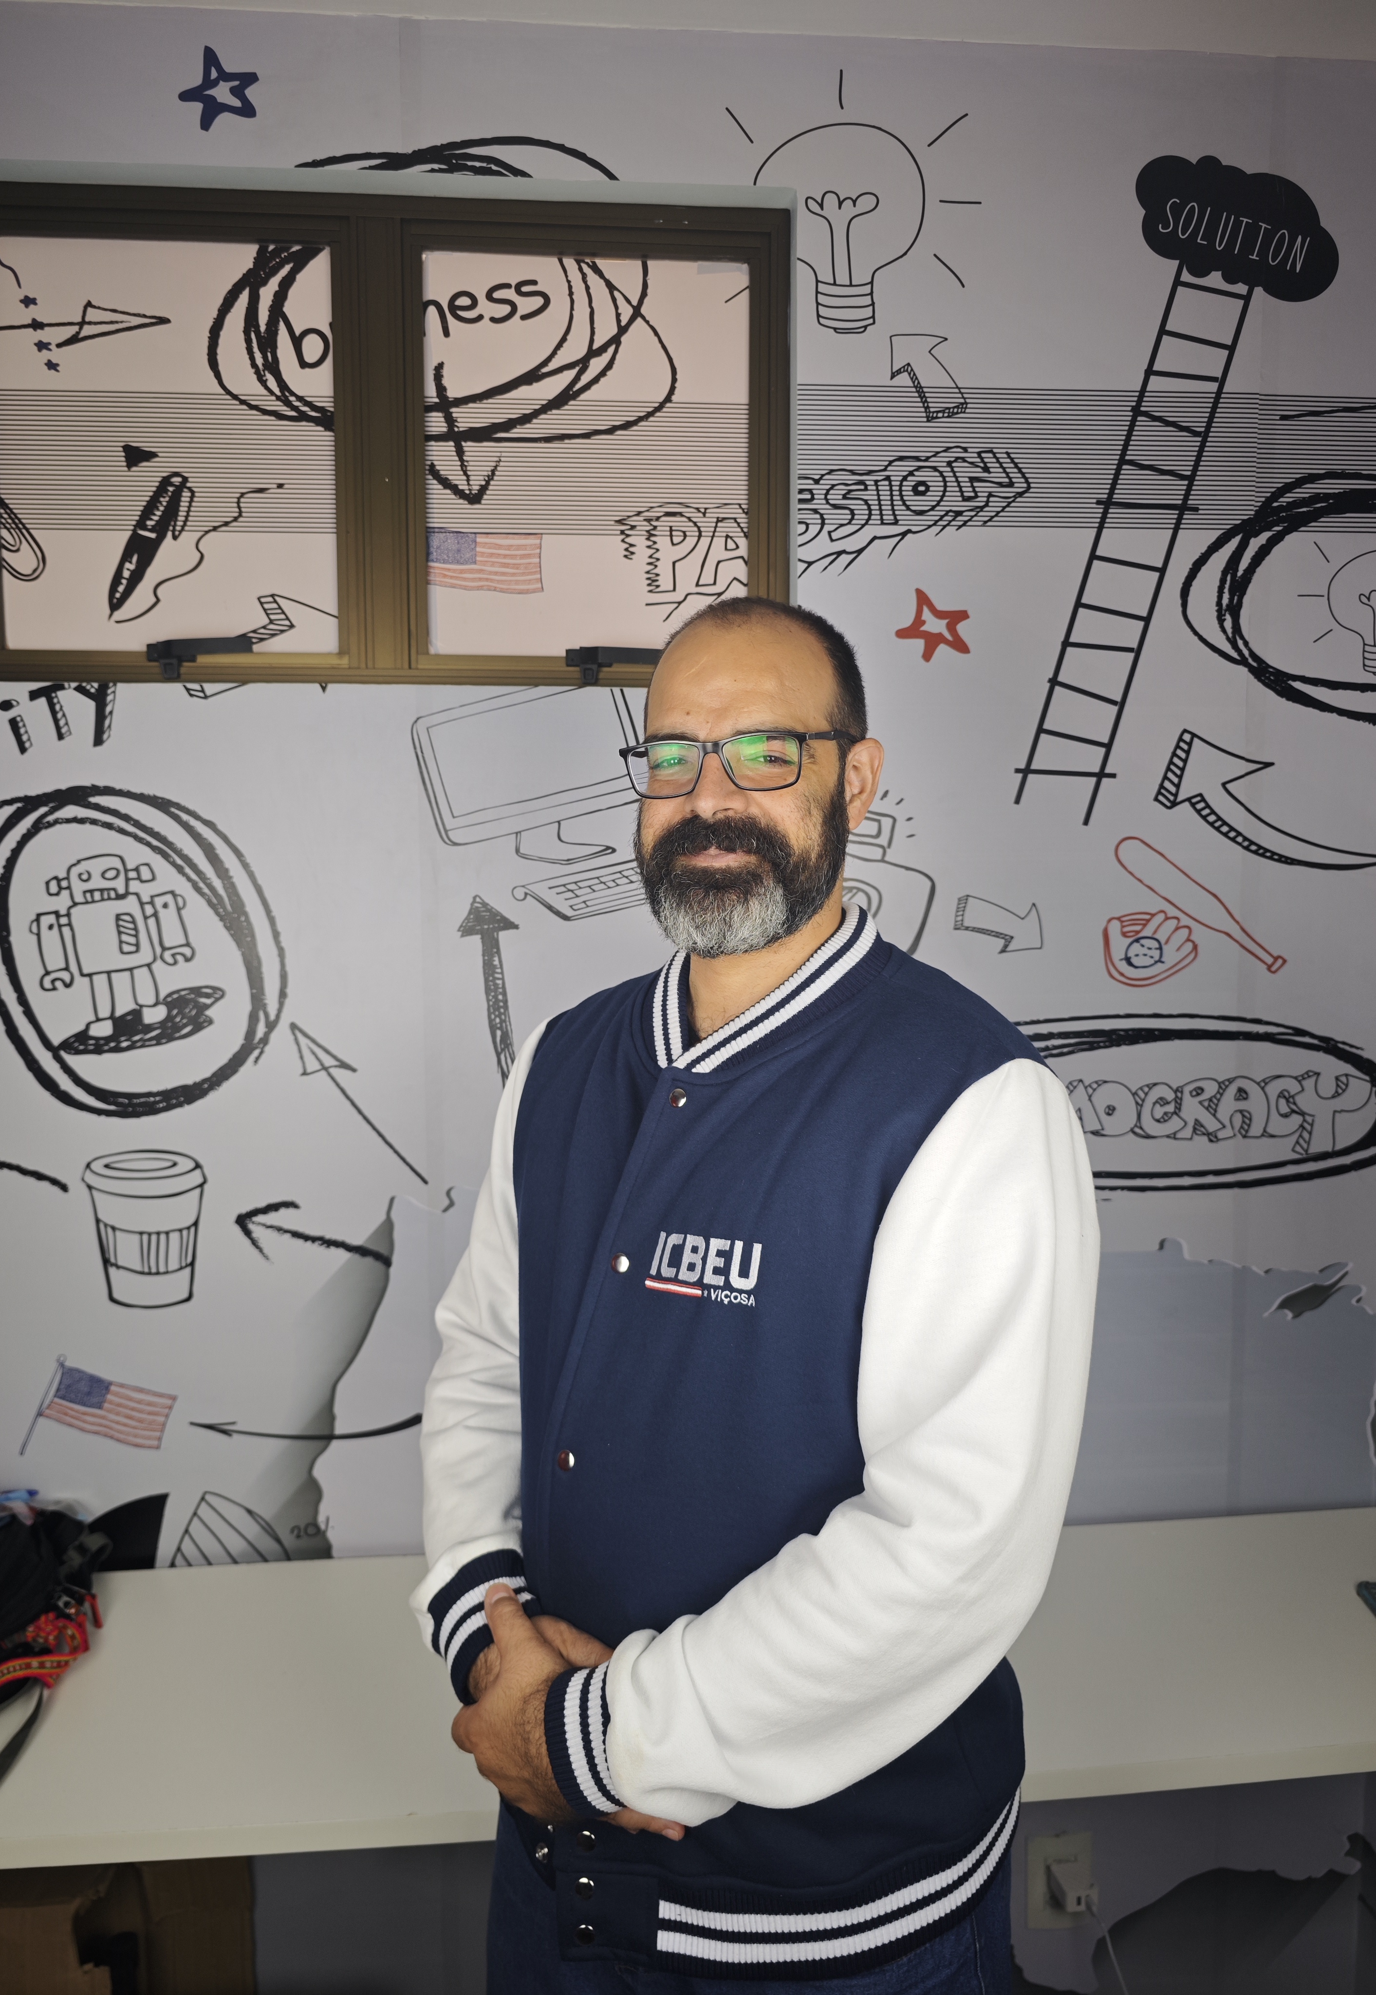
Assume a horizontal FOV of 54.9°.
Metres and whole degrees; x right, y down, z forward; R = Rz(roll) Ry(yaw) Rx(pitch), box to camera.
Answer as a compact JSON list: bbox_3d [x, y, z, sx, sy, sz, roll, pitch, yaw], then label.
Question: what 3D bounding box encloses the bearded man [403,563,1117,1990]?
[{"bbox_3d":[0.032,0.567,1.000,0.540,1.710,0.380,3,6,41],"label":"bearded man"}]

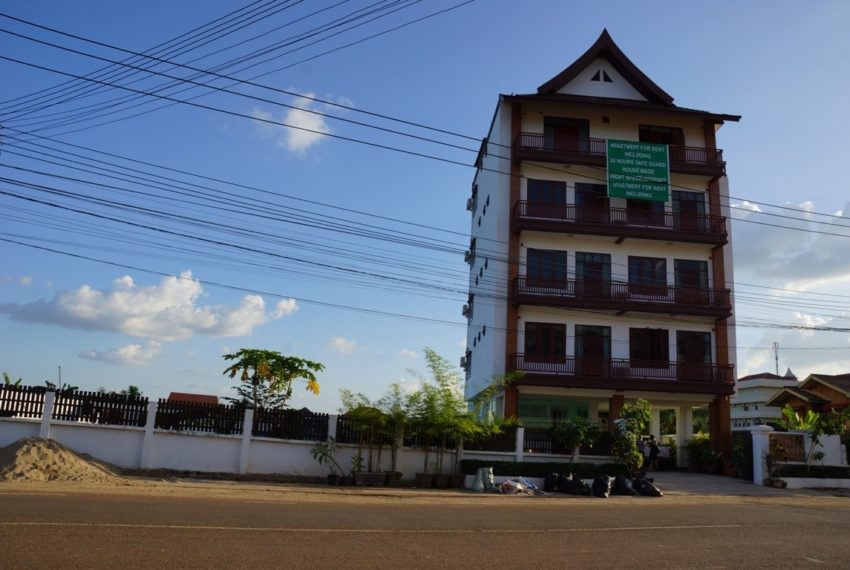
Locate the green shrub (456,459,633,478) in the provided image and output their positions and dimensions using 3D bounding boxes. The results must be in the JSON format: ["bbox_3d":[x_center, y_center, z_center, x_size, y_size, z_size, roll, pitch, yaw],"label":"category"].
[{"bbox_3d":[3.979,6.169,23.727,5.750,0.640,0.700,4,-13,-5],"label":"green shrub"}]

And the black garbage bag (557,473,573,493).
[{"bbox_3d":[4.513,6.405,22.958,0.580,0.660,0.600,4,-13,-4],"label":"black garbage bag"}]

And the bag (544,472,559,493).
[{"bbox_3d":[4.128,6.428,23.157,0.520,0.600,0.550,4,-13,-4],"label":"bag"}]

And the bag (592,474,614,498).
[{"bbox_3d":[5.673,6.387,22.552,0.700,0.710,0.650,4,-13,-4],"label":"bag"}]

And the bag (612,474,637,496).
[{"bbox_3d":[6.396,6.411,22.751,0.720,0.650,0.680,4,-13,-4],"label":"bag"}]

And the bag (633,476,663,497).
[{"bbox_3d":[7.162,6.469,22.841,0.880,0.590,0.720,4,-13,-4],"label":"bag"}]

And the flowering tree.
[{"bbox_3d":[-5.496,4.407,25.142,3.500,4.270,3.300,4,-13,-4],"label":"flowering tree"}]

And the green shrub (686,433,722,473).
[{"bbox_3d":[11.379,6.901,28.994,1.500,1.550,1.400,4,-13,-4],"label":"green shrub"}]

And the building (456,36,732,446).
[{"bbox_3d":[8.030,-0.983,36.770,10.900,20.400,10.800,4,-13,-4],"label":"building"}]

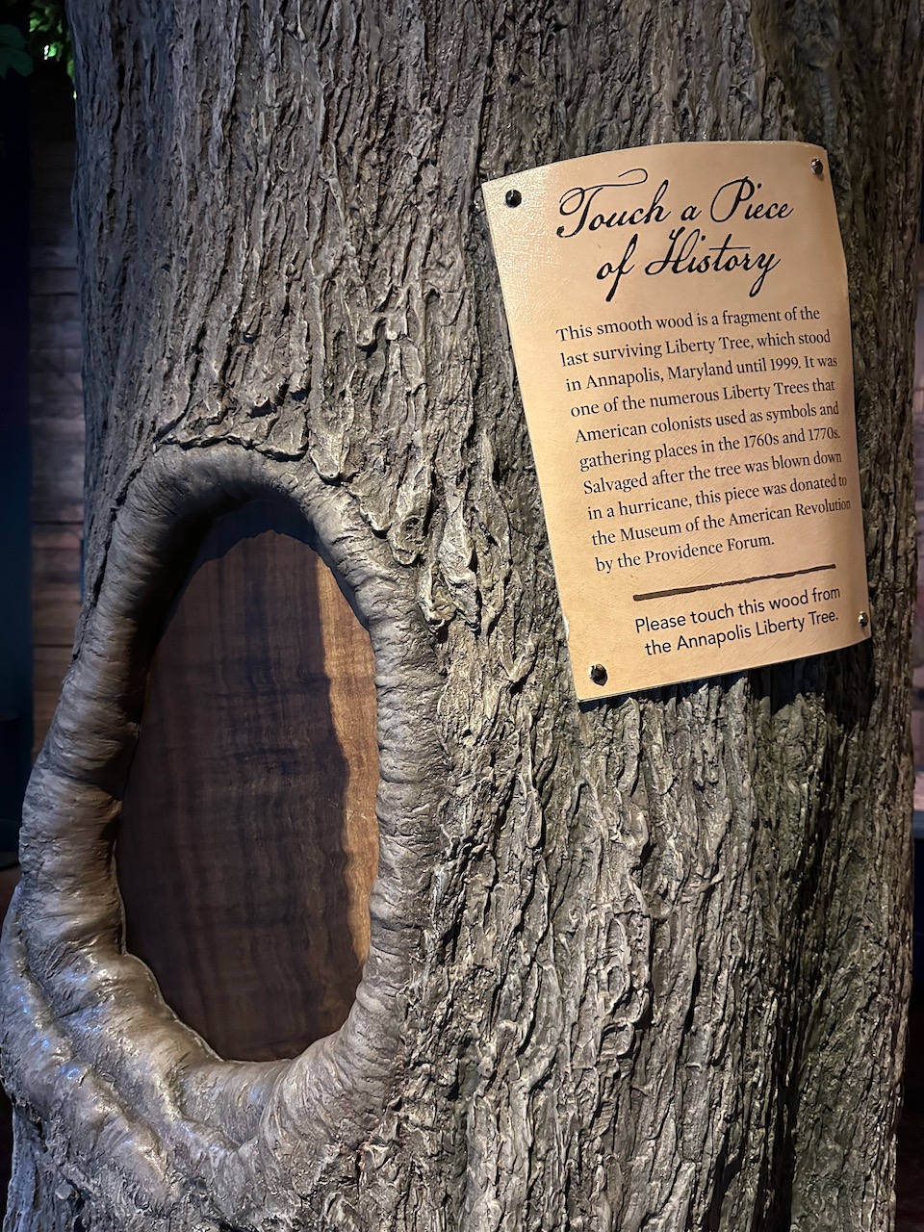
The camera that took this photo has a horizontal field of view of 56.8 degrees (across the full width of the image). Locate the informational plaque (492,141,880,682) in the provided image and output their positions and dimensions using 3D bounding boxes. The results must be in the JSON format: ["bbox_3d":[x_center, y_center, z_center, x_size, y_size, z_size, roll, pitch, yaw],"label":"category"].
[{"bbox_3d":[0.182,-0.151,0.638,0.279,0.387,0.040,-9,0,-16],"label":"informational plaque"}]

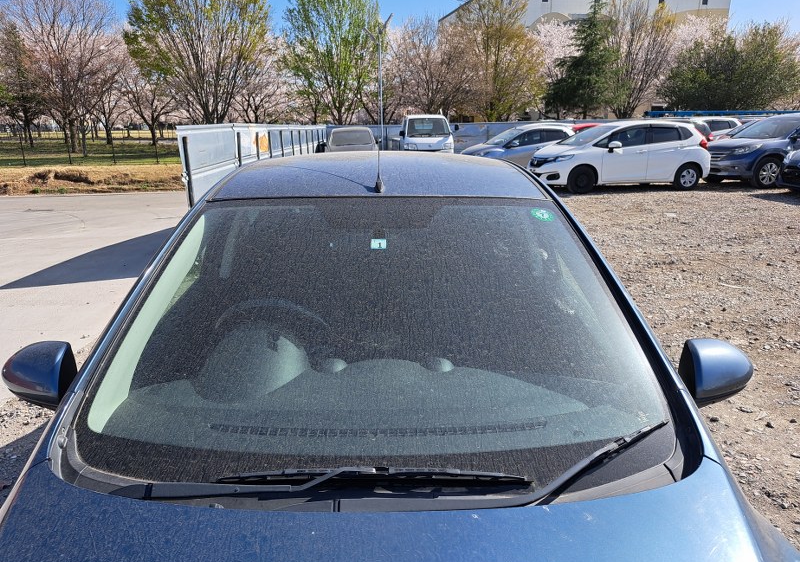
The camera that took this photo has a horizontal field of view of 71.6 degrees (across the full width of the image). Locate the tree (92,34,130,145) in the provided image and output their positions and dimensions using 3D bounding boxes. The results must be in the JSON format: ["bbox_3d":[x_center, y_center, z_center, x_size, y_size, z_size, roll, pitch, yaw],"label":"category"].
[{"bbox_3d":[-17.639,-11.659,34.002,2.640,6.450,2.640,-1,17,0],"label":"tree"}]

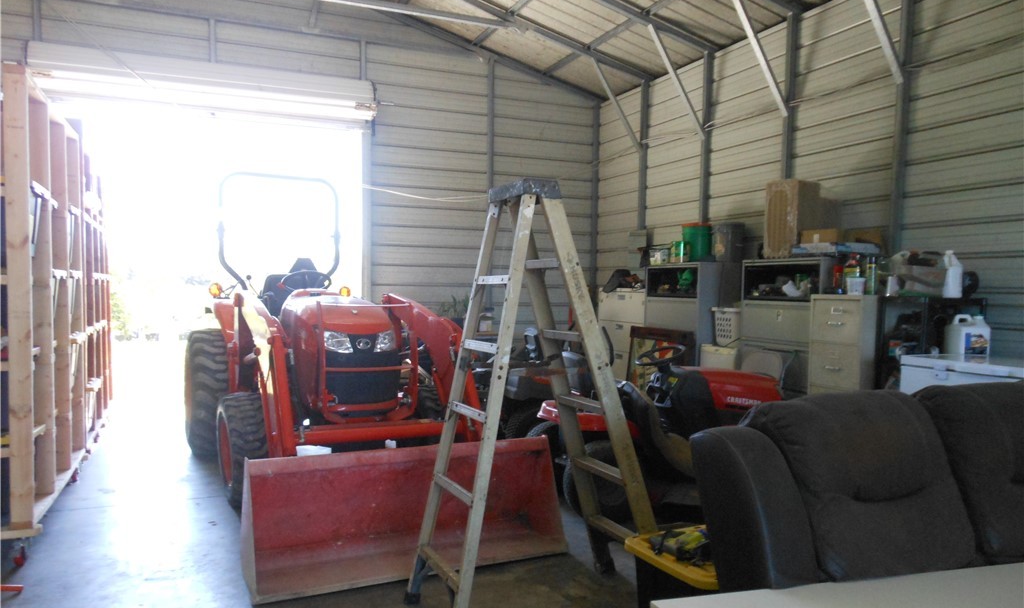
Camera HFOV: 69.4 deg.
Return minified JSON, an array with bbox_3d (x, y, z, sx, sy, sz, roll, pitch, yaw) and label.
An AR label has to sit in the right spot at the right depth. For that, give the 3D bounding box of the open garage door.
[{"bbox_3d":[-3.182,-2.335,7.949,3.440,0.500,0.460,0,1,-23],"label":"open garage door"}]

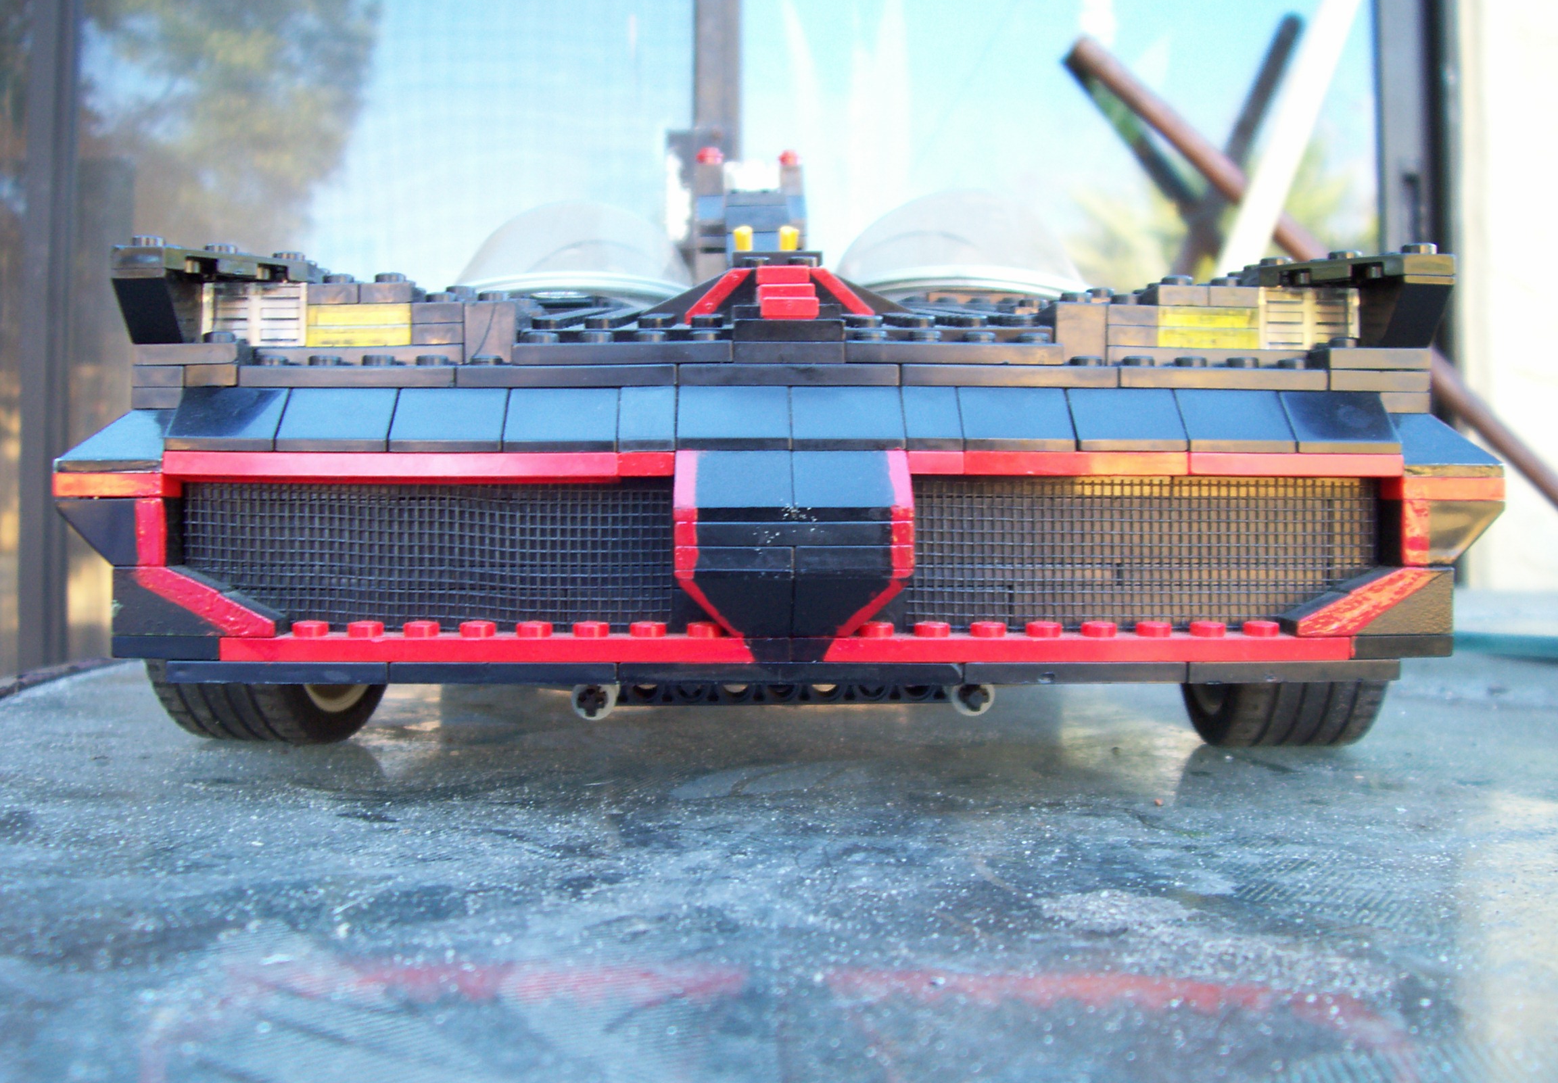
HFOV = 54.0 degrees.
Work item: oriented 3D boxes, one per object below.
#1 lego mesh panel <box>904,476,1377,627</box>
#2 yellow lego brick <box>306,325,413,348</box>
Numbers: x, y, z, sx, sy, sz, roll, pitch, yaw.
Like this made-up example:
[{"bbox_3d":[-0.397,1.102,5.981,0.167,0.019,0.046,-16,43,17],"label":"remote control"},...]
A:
[{"bbox_3d":[0.053,0.002,0.224,0.070,0.022,0.003,0,2,-2],"label":"lego mesh panel"},{"bbox_3d":[-0.062,-0.031,0.231,0.016,0.003,0.008,0,2,-2],"label":"yellow lego brick"}]

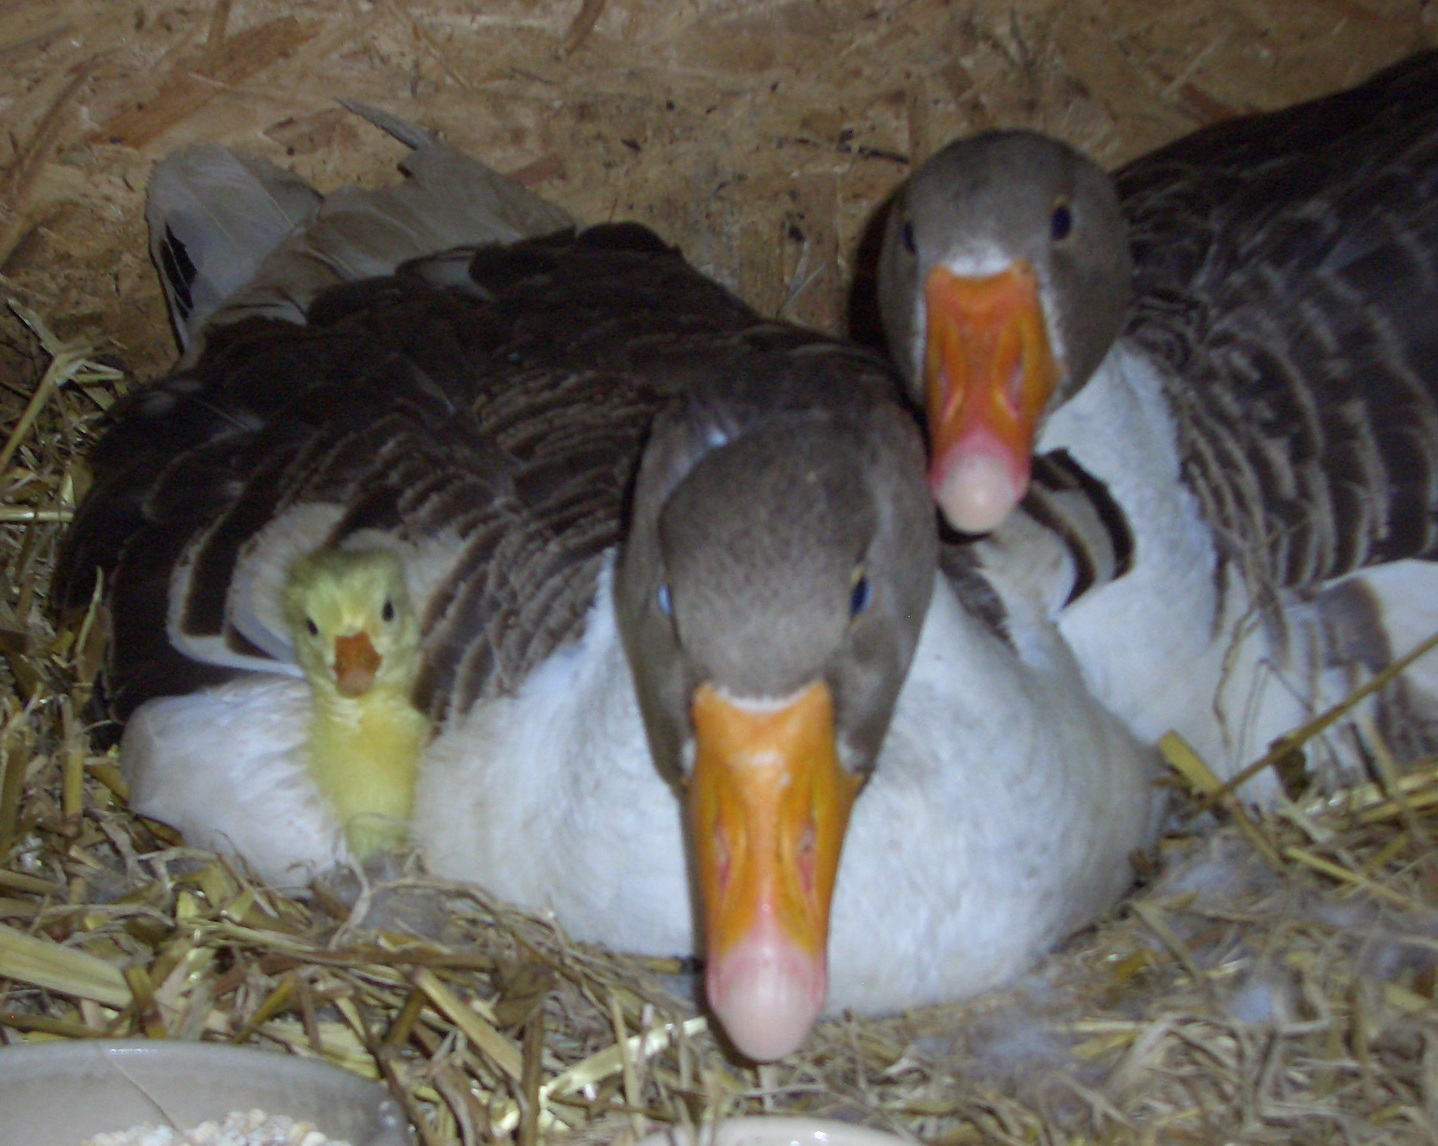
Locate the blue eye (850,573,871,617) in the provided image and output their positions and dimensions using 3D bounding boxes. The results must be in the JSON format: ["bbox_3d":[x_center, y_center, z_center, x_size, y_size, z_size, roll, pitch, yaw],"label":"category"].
[{"bbox_3d":[0.030,0.005,0.585,0.005,0.009,0.009,3,51,28],"label":"blue eye"}]

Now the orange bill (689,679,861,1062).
[{"bbox_3d":[0.012,0.061,0.560,0.036,0.036,0.075,-1,52,5],"label":"orange bill"}]

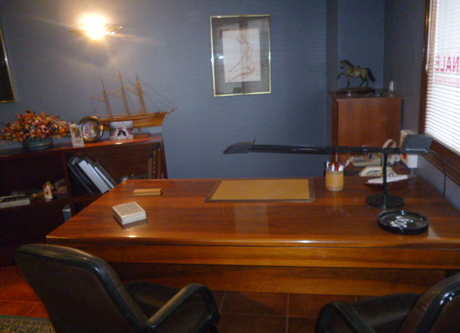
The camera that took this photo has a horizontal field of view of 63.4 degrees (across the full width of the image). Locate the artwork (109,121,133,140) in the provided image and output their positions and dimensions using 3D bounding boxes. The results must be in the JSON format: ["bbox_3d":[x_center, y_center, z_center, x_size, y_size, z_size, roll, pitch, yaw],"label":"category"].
[{"bbox_3d":[-0.934,-0.310,3.200,0.191,0.160,0.025,-6,2,-8],"label":"artwork"}]

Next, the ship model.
[{"bbox_3d":[-0.817,-0.543,3.236,0.712,0.546,0.130,-7,14,-15],"label":"ship model"}]

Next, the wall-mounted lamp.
[{"bbox_3d":[-1.102,-1.140,3.073,0.411,0.170,0.200,-7,14,-14],"label":"wall-mounted lamp"}]

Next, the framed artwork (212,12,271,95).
[{"bbox_3d":[0.118,-1.045,3.516,0.578,0.722,0.030,-7,14,-14],"label":"framed artwork"}]

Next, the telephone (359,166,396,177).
[{"bbox_3d":[0.930,0.018,2.393,0.225,0.065,0.170,-1,14,10],"label":"telephone"}]

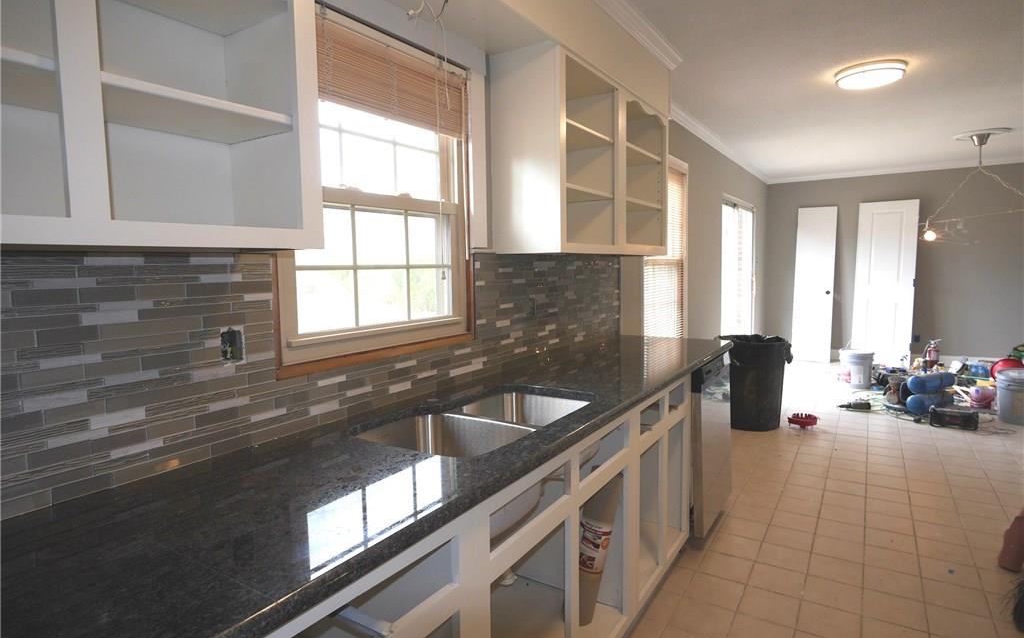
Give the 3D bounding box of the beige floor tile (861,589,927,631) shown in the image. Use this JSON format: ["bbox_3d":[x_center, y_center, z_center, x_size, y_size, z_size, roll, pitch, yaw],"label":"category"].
[{"bbox_3d":[1.470,1.122,2.049,0.202,0.010,0.202,2,6,34],"label":"beige floor tile"}]

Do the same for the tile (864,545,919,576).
[{"bbox_3d":[1.707,1.088,2.394,0.202,0.010,0.202,2,6,34],"label":"tile"}]

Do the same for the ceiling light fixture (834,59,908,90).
[{"bbox_3d":[2.079,-1.403,3.089,0.360,0.072,0.360,3,7,34],"label":"ceiling light fixture"}]

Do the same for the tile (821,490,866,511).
[{"bbox_3d":[1.883,1.030,3.014,0.200,0.010,0.200,3,7,34],"label":"tile"}]

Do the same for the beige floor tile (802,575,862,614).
[{"bbox_3d":[1.314,1.133,2.184,0.200,0.010,0.200,1,6,34],"label":"beige floor tile"}]

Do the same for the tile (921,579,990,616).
[{"bbox_3d":[1.767,1.119,2.133,0.200,0.010,0.200,3,7,32],"label":"tile"}]

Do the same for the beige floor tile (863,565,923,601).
[{"bbox_3d":[1.589,1.105,2.222,0.202,0.010,0.202,2,6,34],"label":"beige floor tile"}]

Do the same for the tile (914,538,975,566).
[{"bbox_3d":[1.996,1.075,2.458,0.202,0.010,0.202,2,6,34],"label":"tile"}]

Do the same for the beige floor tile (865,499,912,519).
[{"bbox_3d":[2.061,1.038,2.914,0.200,0.010,0.200,3,7,34],"label":"beige floor tile"}]

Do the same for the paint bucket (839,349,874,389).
[{"bbox_3d":[3.646,0.536,5.638,0.300,0.370,0.300,3,7,34],"label":"paint bucket"}]

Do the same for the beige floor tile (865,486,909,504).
[{"bbox_3d":[2.167,1.017,3.077,0.200,0.010,0.200,3,7,32],"label":"beige floor tile"}]

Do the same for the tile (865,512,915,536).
[{"bbox_3d":[1.946,1.057,2.745,0.200,0.010,0.200,3,7,34],"label":"tile"}]

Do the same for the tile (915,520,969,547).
[{"bbox_3d":[2.126,1.065,2.648,0.200,0.010,0.200,3,7,34],"label":"tile"}]

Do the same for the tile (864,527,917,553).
[{"bbox_3d":[1.824,1.073,2.573,0.200,0.010,0.200,3,7,32],"label":"tile"}]

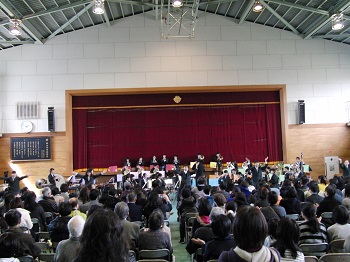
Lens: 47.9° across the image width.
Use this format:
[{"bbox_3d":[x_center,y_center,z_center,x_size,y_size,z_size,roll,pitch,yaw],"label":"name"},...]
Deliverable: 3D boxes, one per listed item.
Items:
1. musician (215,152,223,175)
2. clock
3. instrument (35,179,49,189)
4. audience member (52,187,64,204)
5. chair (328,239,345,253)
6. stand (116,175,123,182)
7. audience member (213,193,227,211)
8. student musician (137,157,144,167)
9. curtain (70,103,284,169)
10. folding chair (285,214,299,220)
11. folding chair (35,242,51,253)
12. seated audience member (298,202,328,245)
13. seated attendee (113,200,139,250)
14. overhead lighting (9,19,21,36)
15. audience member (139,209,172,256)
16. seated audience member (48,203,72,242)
[{"bbox_3d":[2.040,1.860,18.700,0.480,1.600,0.400,0,-4,-28],"label":"musician"},{"bbox_3d":[-8.504,-0.236,22.690,0.680,0.680,0.090,-2,-3,-3],"label":"clock"},{"bbox_3d":[-6.478,2.548,19.124,0.600,0.480,0.450,-2,-3,-3],"label":"instrument"},{"bbox_3d":[-2.889,2.076,9.944,0.470,1.250,0.720,-2,-2,-3],"label":"audience member"},{"bbox_3d":[2.309,1.858,5.600,0.450,0.770,0.480,-2,-3,-6],"label":"chair"},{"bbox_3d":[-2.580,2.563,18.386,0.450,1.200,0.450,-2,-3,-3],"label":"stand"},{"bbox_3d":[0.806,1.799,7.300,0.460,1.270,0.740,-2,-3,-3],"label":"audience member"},{"bbox_3d":[-1.637,2.007,18.700,0.460,1.580,0.380,-2,-3,-8],"label":"student musician"},{"bbox_3d":[0.222,0.319,22.944,12.130,3.570,0.300,-2,-2,-3],"label":"curtain"},{"bbox_3d":[2.235,2.035,7.900,0.440,0.770,0.470,-2,-3,-3],"label":"folding chair"},{"bbox_3d":[-2.087,2.132,6.242,0.450,0.770,0.480,-2,-2,-3],"label":"folding chair"},{"bbox_3d":[1.904,1.661,5.600,0.460,1.270,0.740,-2,-3,-3],"label":"seated audience member"},{"bbox_3d":[-0.687,1.658,5.235,0.500,1.320,0.820,-2,-3,-3],"label":"seated attendee"},{"bbox_3d":[-7.611,-4.931,18.830,0.540,0.800,0.540,-2,-3,-3],"label":"overhead lighting"},{"bbox_3d":[-0.268,1.813,5.920,0.510,1.260,0.740,-2,-2,-3],"label":"audience member"},{"bbox_3d":[-2.033,1.932,7.335,0.520,1.260,0.720,-2,-2,-3],"label":"seated audience member"}]

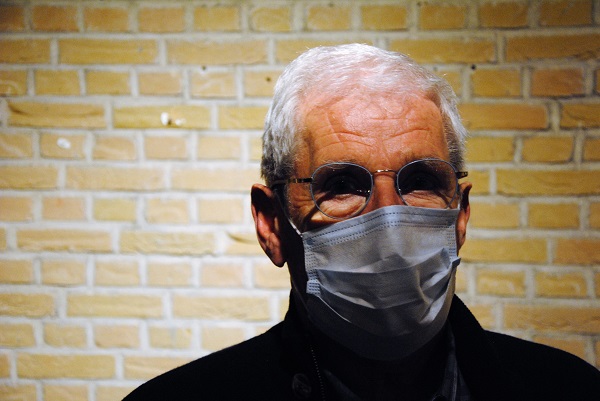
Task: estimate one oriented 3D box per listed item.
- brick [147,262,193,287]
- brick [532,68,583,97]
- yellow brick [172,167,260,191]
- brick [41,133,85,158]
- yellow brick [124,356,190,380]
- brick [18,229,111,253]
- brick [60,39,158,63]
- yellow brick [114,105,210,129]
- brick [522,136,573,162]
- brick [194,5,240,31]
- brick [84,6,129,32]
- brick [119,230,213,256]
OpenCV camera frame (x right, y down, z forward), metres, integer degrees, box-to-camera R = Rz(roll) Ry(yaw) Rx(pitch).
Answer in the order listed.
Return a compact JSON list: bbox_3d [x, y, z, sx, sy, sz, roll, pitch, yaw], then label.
[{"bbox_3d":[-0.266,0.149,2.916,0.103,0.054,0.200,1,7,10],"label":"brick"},{"bbox_3d":[0.541,-0.254,2.749,0.104,0.056,0.215,1,8,9],"label":"brick"},{"bbox_3d":[-0.158,-0.052,2.833,0.217,0.053,0.103,1,6,10],"label":"yellow brick"},{"bbox_3d":[-0.497,-0.131,2.935,0.102,0.054,0.215,1,8,9],"label":"brick"},{"bbox_3d":[-0.270,0.362,2.892,0.217,0.054,0.105,1,7,10],"label":"yellow brick"},{"bbox_3d":[-0.510,0.084,2.912,0.214,0.053,0.103,1,6,10],"label":"brick"},{"bbox_3d":[-0.402,-0.325,2.837,0.217,0.054,0.105,1,7,10],"label":"brick"},{"bbox_3d":[-0.286,-0.186,2.836,0.214,0.052,0.103,1,8,9],"label":"yellow brick"},{"bbox_3d":[0.479,-0.103,2.525,0.095,0.050,0.120,1,6,10],"label":"brick"},{"bbox_3d":[-0.161,-0.391,2.822,0.099,0.052,0.150,1,6,10],"label":"brick"},{"bbox_3d":[-0.396,-0.400,2.883,0.100,0.054,0.215,1,8,9],"label":"brick"},{"bbox_3d":[-0.279,0.088,2.870,0.213,0.054,0.103,1,6,10],"label":"brick"}]

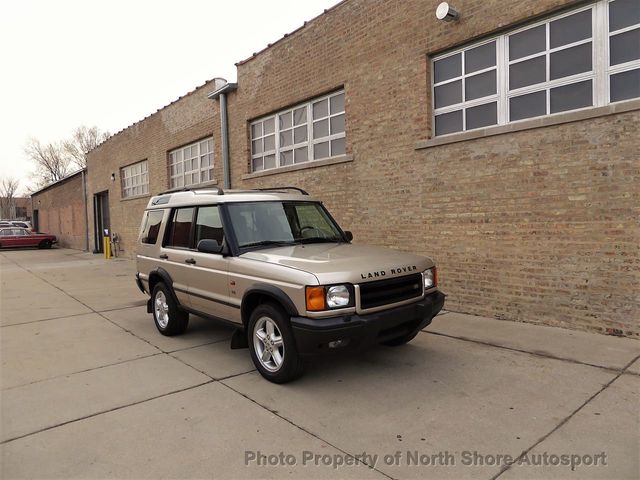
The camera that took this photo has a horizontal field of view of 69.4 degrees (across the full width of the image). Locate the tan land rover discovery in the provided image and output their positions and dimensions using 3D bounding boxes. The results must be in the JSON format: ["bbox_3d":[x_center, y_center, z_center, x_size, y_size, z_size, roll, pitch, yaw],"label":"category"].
[{"bbox_3d":[-0.801,0.272,5.845,1.960,1.920,4.580,-4,3,-40],"label":"tan land rover discovery"}]

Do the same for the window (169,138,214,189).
[{"bbox_3d":[-4.054,-2.327,14.576,0.160,1.330,3.500,-4,3,-39],"label":"window"}]

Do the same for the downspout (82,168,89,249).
[{"bbox_3d":[-12.782,-1.517,25.193,0.150,4.500,0.150,-4,3,-39],"label":"downspout"}]

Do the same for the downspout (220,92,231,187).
[{"bbox_3d":[-2.484,-1.452,12.390,0.150,4.950,0.150,-4,3,-39],"label":"downspout"}]

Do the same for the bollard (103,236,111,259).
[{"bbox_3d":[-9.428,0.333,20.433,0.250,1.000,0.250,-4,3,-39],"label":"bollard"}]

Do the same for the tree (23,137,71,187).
[{"bbox_3d":[-35.026,-6.487,60.262,6.000,13.400,6.000,-3,3,-30],"label":"tree"}]

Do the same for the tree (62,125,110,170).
[{"bbox_3d":[-27.442,-6.738,55.270,6.000,13.790,6.000,-3,2,-26],"label":"tree"}]

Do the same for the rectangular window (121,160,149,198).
[{"bbox_3d":[-7.503,-2.402,18.860,0.160,1.300,3.530,-4,3,-39],"label":"rectangular window"}]

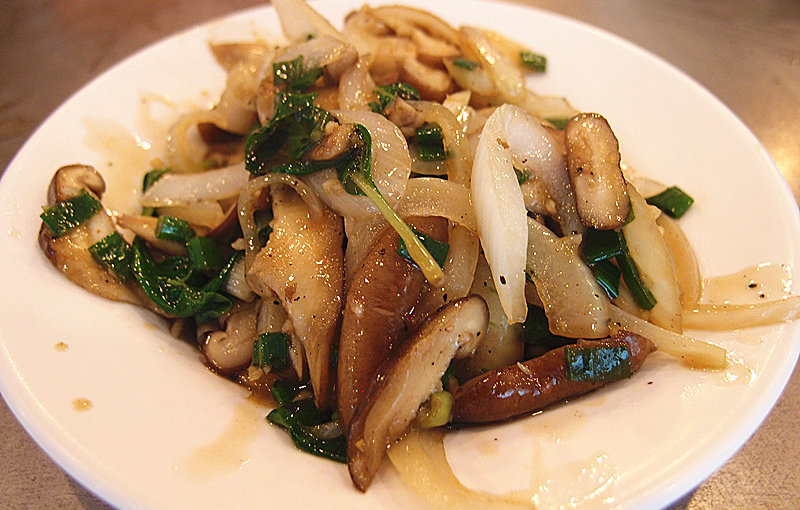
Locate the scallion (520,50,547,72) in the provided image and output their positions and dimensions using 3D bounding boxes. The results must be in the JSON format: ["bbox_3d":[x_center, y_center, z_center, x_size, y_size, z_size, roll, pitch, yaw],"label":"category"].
[{"bbox_3d":[0.058,-0.084,0.280,0.010,0.005,0.005,20,86,2],"label":"scallion"}]

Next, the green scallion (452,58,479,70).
[{"bbox_3d":[0.027,-0.078,0.263,0.009,0.003,0.004,14,74,4],"label":"green scallion"}]

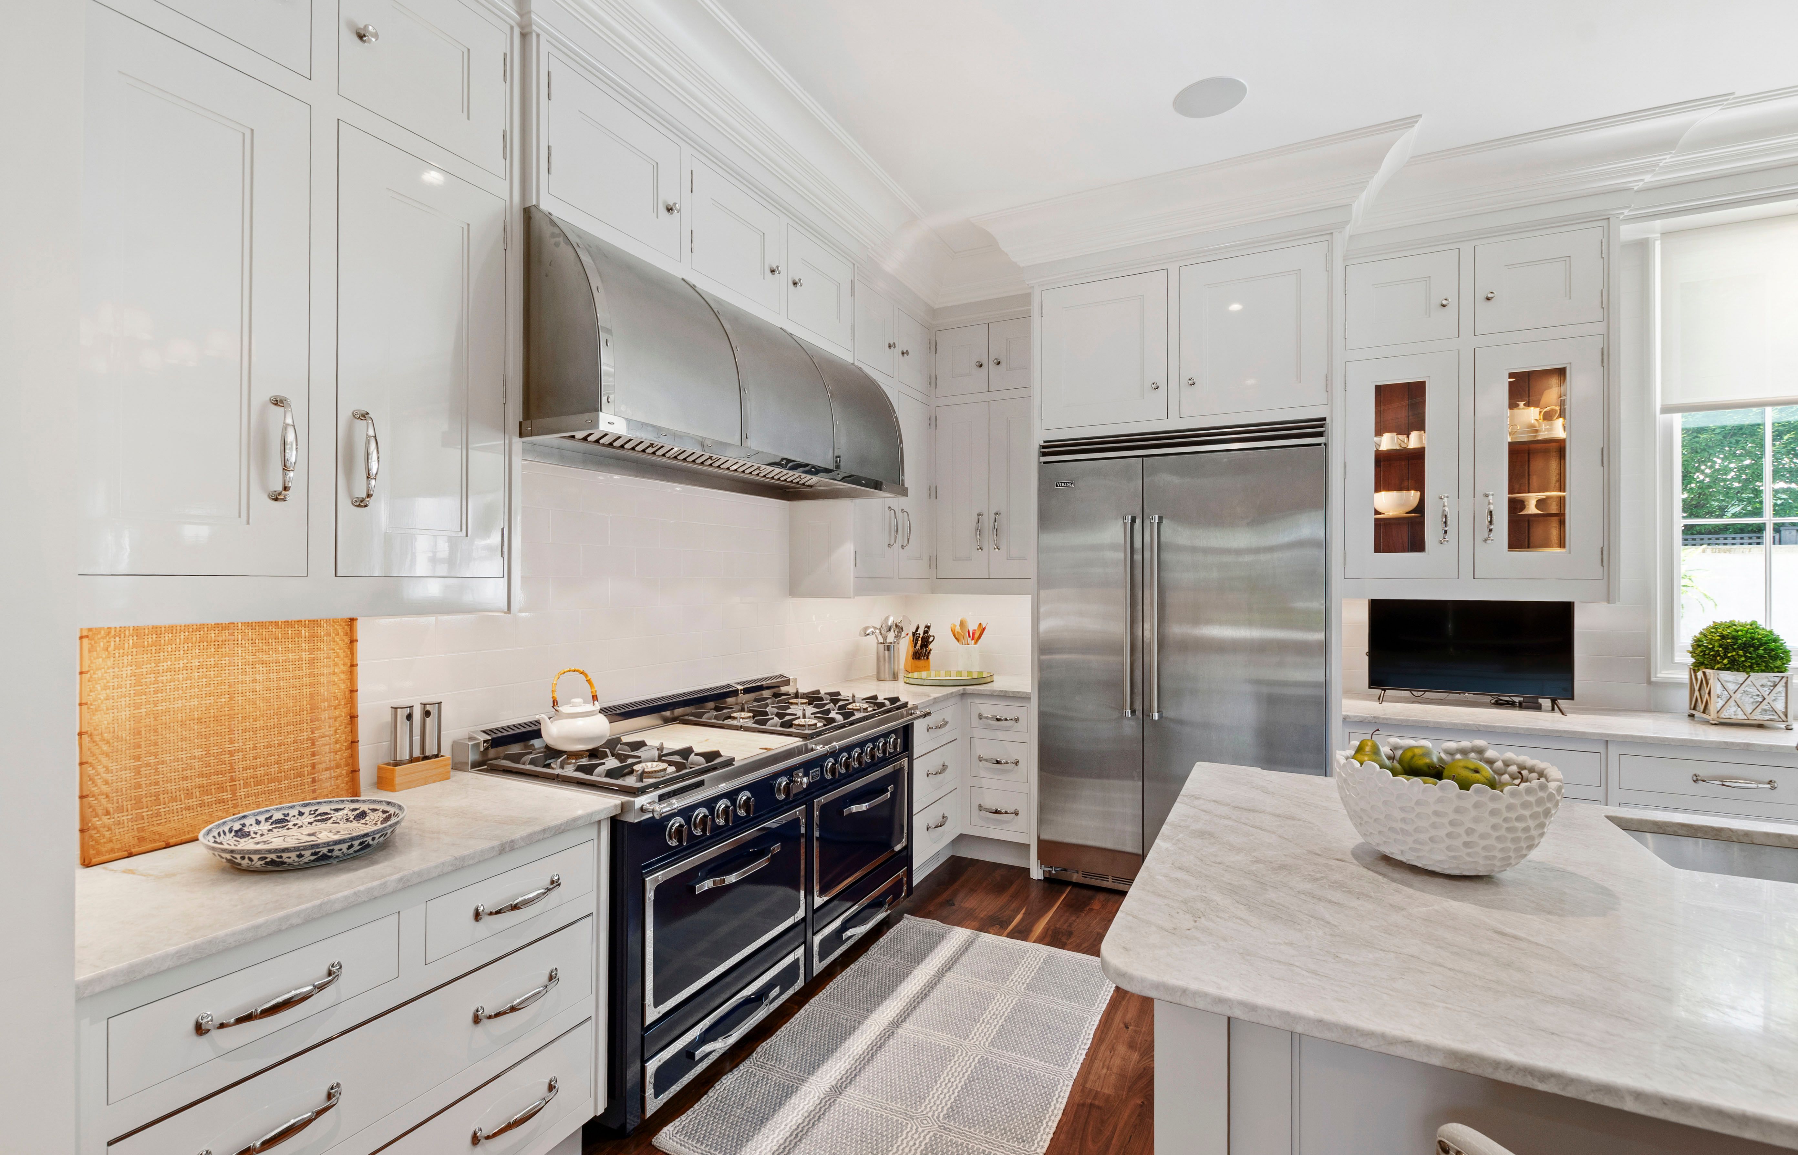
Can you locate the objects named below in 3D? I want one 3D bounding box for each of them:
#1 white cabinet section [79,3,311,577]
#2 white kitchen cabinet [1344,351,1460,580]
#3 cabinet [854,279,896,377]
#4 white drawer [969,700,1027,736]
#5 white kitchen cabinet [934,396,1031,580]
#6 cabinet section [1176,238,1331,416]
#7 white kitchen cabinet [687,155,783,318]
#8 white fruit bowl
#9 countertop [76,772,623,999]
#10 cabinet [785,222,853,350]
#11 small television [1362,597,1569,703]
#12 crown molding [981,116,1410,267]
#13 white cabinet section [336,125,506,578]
[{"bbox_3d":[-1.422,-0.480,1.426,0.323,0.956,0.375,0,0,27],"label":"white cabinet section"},{"bbox_3d":[2.245,-0.475,3.382,0.412,0.967,0.310,0,0,28],"label":"white kitchen cabinet"},{"bbox_3d":[-0.245,-1.203,3.735,0.310,0.375,0.364,0,0,28],"label":"cabinet"},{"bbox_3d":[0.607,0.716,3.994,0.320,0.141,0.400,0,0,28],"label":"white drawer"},{"bbox_3d":[0.551,-0.482,4.246,0.660,0.990,0.275,0,0,28],"label":"white kitchen cabinet"},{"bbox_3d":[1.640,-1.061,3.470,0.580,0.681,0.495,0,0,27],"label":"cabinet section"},{"bbox_3d":[-0.739,-1.230,2.812,0.351,0.390,0.505,0,0,28],"label":"white kitchen cabinet"},{"bbox_3d":[1.117,0.478,1.527,0.386,0.203,0.386,0,0,28],"label":"white fruit bowl"},{"bbox_3d":[-1.227,0.583,1.619,0.665,0.035,0.980,0,0,28],"label":"countertop"},{"bbox_3d":[-0.475,-1.208,3.251,0.340,0.376,0.487,0,0,28],"label":"cabinet"},{"bbox_3d":[2.413,0.299,3.184,0.710,0.435,0.110,0,0,28],"label":"small television"},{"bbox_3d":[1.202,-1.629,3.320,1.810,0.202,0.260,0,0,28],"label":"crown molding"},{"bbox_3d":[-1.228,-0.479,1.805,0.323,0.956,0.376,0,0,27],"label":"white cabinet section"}]

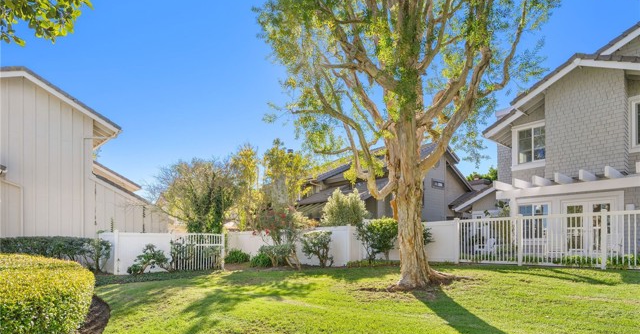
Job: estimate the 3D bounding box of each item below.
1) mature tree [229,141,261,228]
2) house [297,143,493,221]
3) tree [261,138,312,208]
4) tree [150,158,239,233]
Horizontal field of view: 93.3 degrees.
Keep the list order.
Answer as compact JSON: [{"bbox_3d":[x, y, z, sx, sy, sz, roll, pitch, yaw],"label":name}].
[{"bbox_3d":[-3.822,1.616,15.500,1.800,5.600,1.800,0,-4,0],"label":"mature tree"},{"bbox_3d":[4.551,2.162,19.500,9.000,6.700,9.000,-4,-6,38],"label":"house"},{"bbox_3d":[-1.678,1.523,15.600,2.600,5.700,2.500,0,-4,0],"label":"tree"},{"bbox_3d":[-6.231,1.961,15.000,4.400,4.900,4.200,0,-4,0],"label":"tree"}]

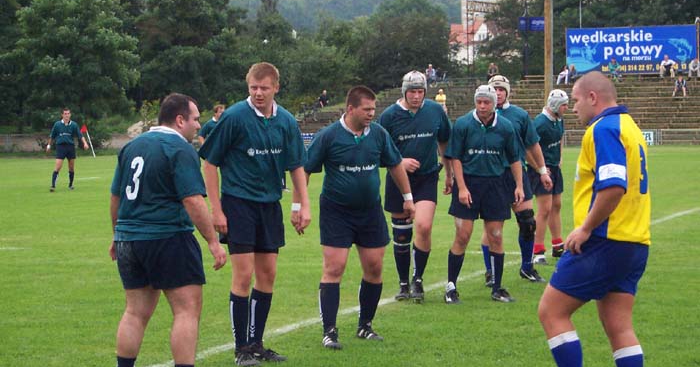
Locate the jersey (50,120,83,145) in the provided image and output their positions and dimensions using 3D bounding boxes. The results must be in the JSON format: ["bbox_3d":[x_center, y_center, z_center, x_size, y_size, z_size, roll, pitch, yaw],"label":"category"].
[{"bbox_3d":[-6.227,-1.122,39.600,0.680,0.580,0.320,0,2,-6],"label":"jersey"}]

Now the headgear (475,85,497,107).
[{"bbox_3d":[1.156,-0.723,15.300,0.200,0.220,0.240,1,2,15],"label":"headgear"}]

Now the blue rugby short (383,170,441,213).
[{"bbox_3d":[0.523,0.059,15.300,0.460,0.380,0.340,0,2,0],"label":"blue rugby short"}]

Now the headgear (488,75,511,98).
[{"bbox_3d":[1.404,-0.897,16.900,0.200,0.250,0.250,0,2,6],"label":"headgear"}]

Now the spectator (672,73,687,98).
[{"bbox_3d":[17.776,-5.201,97.000,0.680,1.180,0.750,1,2,18],"label":"spectator"}]

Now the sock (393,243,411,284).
[{"bbox_3d":[0.439,0.682,15.350,0.140,0.350,0.150,0,2,0],"label":"sock"}]

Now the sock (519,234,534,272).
[{"bbox_3d":[1.638,0.640,16.700,0.135,0.360,0.150,-2,3,-38],"label":"sock"}]

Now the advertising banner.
[{"bbox_3d":[15.826,-7.453,101.000,7.450,2.630,0.120,1,2,23],"label":"advertising banner"}]

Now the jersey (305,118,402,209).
[{"bbox_3d":[0.020,-0.137,12.050,0.620,0.630,0.380,-1,7,-20],"label":"jersey"}]

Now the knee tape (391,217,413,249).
[{"bbox_3d":[0.430,0.418,15.030,0.165,0.265,0.170,-3,2,-3],"label":"knee tape"}]

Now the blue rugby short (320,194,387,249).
[{"bbox_3d":[0.035,0.257,12.500,0.480,0.400,0.360,0,2,-12],"label":"blue rugby short"}]

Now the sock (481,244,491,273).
[{"bbox_3d":[1.254,0.681,16.350,0.130,0.275,0.135,-6,2,-17],"label":"sock"}]

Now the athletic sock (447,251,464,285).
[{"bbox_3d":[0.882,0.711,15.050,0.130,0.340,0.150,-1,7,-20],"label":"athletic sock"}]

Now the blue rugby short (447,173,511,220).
[{"bbox_3d":[1.095,0.109,15.100,0.520,0.410,0.350,0,2,0],"label":"blue rugby short"}]

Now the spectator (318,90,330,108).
[{"bbox_3d":[-1.275,-4.201,90.000,0.600,0.950,0.700,0,7,-10],"label":"spectator"}]

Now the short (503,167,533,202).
[{"bbox_3d":[1.525,0.000,17.100,0.450,0.390,0.330,-1,2,-18],"label":"short"}]

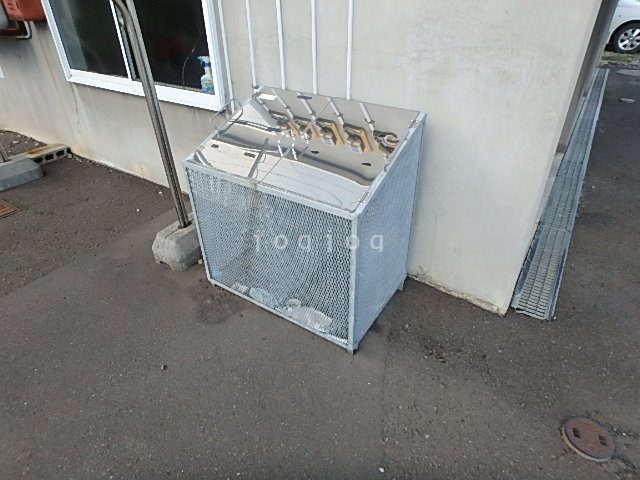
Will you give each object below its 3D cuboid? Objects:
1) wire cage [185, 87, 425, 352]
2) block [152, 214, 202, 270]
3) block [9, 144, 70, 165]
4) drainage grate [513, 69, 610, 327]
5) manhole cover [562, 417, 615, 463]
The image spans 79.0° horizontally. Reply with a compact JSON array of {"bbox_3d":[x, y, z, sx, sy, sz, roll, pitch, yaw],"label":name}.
[{"bbox_3d":[-0.096,-0.155,2.062,1.000,1.025,0.590,20,39,29],"label":"wire cage"},{"bbox_3d":[-0.894,-0.007,2.635,0.255,0.200,0.420,21,38,30],"label":"block"},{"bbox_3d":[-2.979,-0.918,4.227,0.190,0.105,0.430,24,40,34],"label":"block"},{"bbox_3d":[3.107,-1.319,4.554,0.210,0.045,7.200,18,39,28],"label":"drainage grate"},{"bbox_3d":[1.052,0.782,1.520,0.182,0.030,0.182,21,38,30],"label":"manhole cover"}]

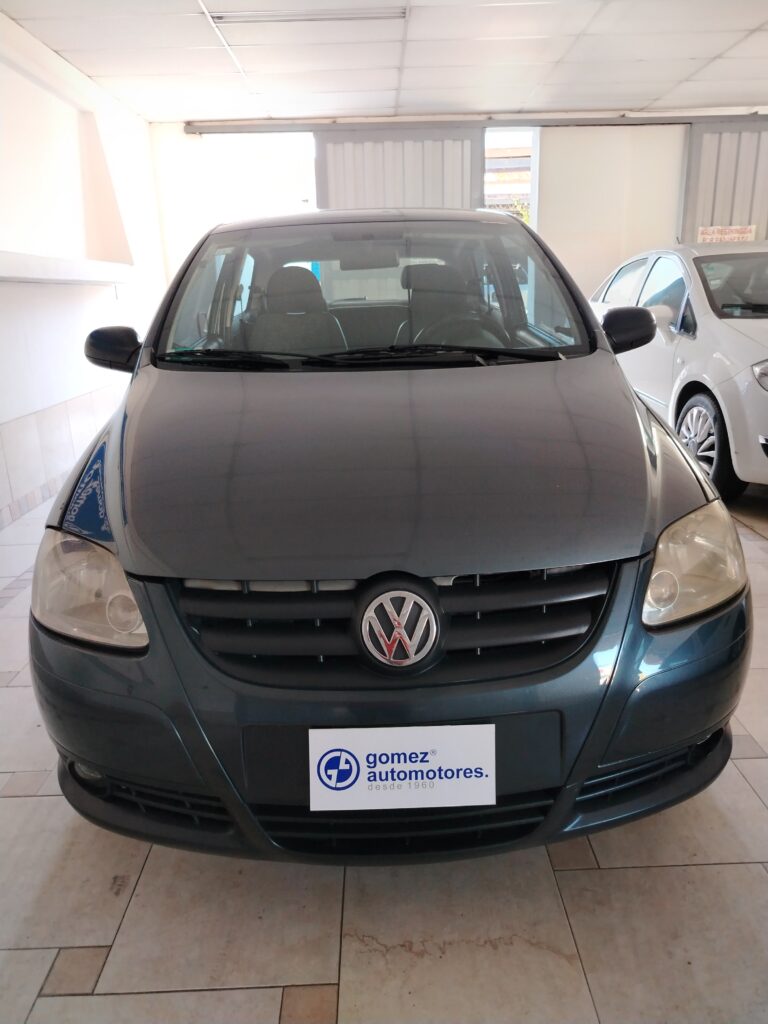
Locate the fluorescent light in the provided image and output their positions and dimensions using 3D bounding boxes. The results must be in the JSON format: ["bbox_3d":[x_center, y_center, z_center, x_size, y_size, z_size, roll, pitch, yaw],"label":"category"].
[{"bbox_3d":[-0.458,-3.101,4.404,1.200,0.070,0.170,-2,17,0],"label":"fluorescent light"}]

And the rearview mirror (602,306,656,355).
[{"bbox_3d":[0.815,-0.610,2.385,0.210,0.150,0.130,-2,17,-1],"label":"rearview mirror"}]

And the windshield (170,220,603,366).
[{"bbox_3d":[-0.034,-0.709,2.283,1.380,0.150,0.760,-2,60,-1],"label":"windshield"}]

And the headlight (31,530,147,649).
[{"bbox_3d":[-0.569,0.138,1.372,0.310,0.190,0.250,2,17,13],"label":"headlight"}]

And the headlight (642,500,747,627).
[{"bbox_3d":[0.610,0.091,1.401,0.310,0.190,0.250,-7,17,-16],"label":"headlight"}]

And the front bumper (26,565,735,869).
[{"bbox_3d":[0.029,0.322,1.376,1.600,0.550,0.490,-2,17,-1],"label":"front bumper"}]

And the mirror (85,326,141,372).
[{"bbox_3d":[-0.888,-0.537,2.345,0.210,0.150,0.130,-2,17,-1],"label":"mirror"}]

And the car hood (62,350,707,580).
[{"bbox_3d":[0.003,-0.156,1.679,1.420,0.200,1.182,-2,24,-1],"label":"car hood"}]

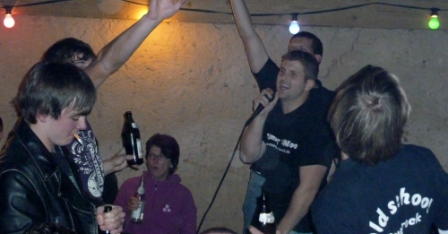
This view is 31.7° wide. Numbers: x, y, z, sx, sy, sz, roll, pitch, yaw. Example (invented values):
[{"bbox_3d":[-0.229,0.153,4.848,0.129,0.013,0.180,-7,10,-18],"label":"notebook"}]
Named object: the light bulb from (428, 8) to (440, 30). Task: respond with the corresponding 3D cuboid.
[{"bbox_3d":[1.213,-0.565,4.550,0.063,0.118,0.063,1,10,0],"label":"light bulb"}]

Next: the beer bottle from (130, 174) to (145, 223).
[{"bbox_3d":[-0.440,0.431,4.100,0.064,0.250,0.064,8,7,0],"label":"beer bottle"}]

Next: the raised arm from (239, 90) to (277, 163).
[{"bbox_3d":[0.155,0.043,3.600,0.125,0.360,0.140,14,3,23],"label":"raised arm"}]

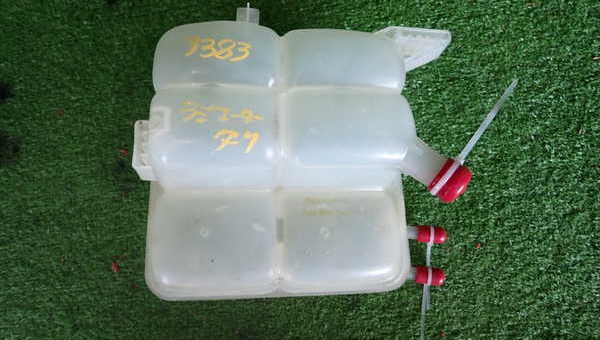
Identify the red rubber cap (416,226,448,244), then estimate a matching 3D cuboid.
[{"bbox_3d":[0.116,0.057,0.380,0.028,0.015,0.015,5,65,3],"label":"red rubber cap"}]

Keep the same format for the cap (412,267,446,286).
[{"bbox_3d":[0.111,0.091,0.372,0.027,0.015,0.015,5,65,3],"label":"cap"}]

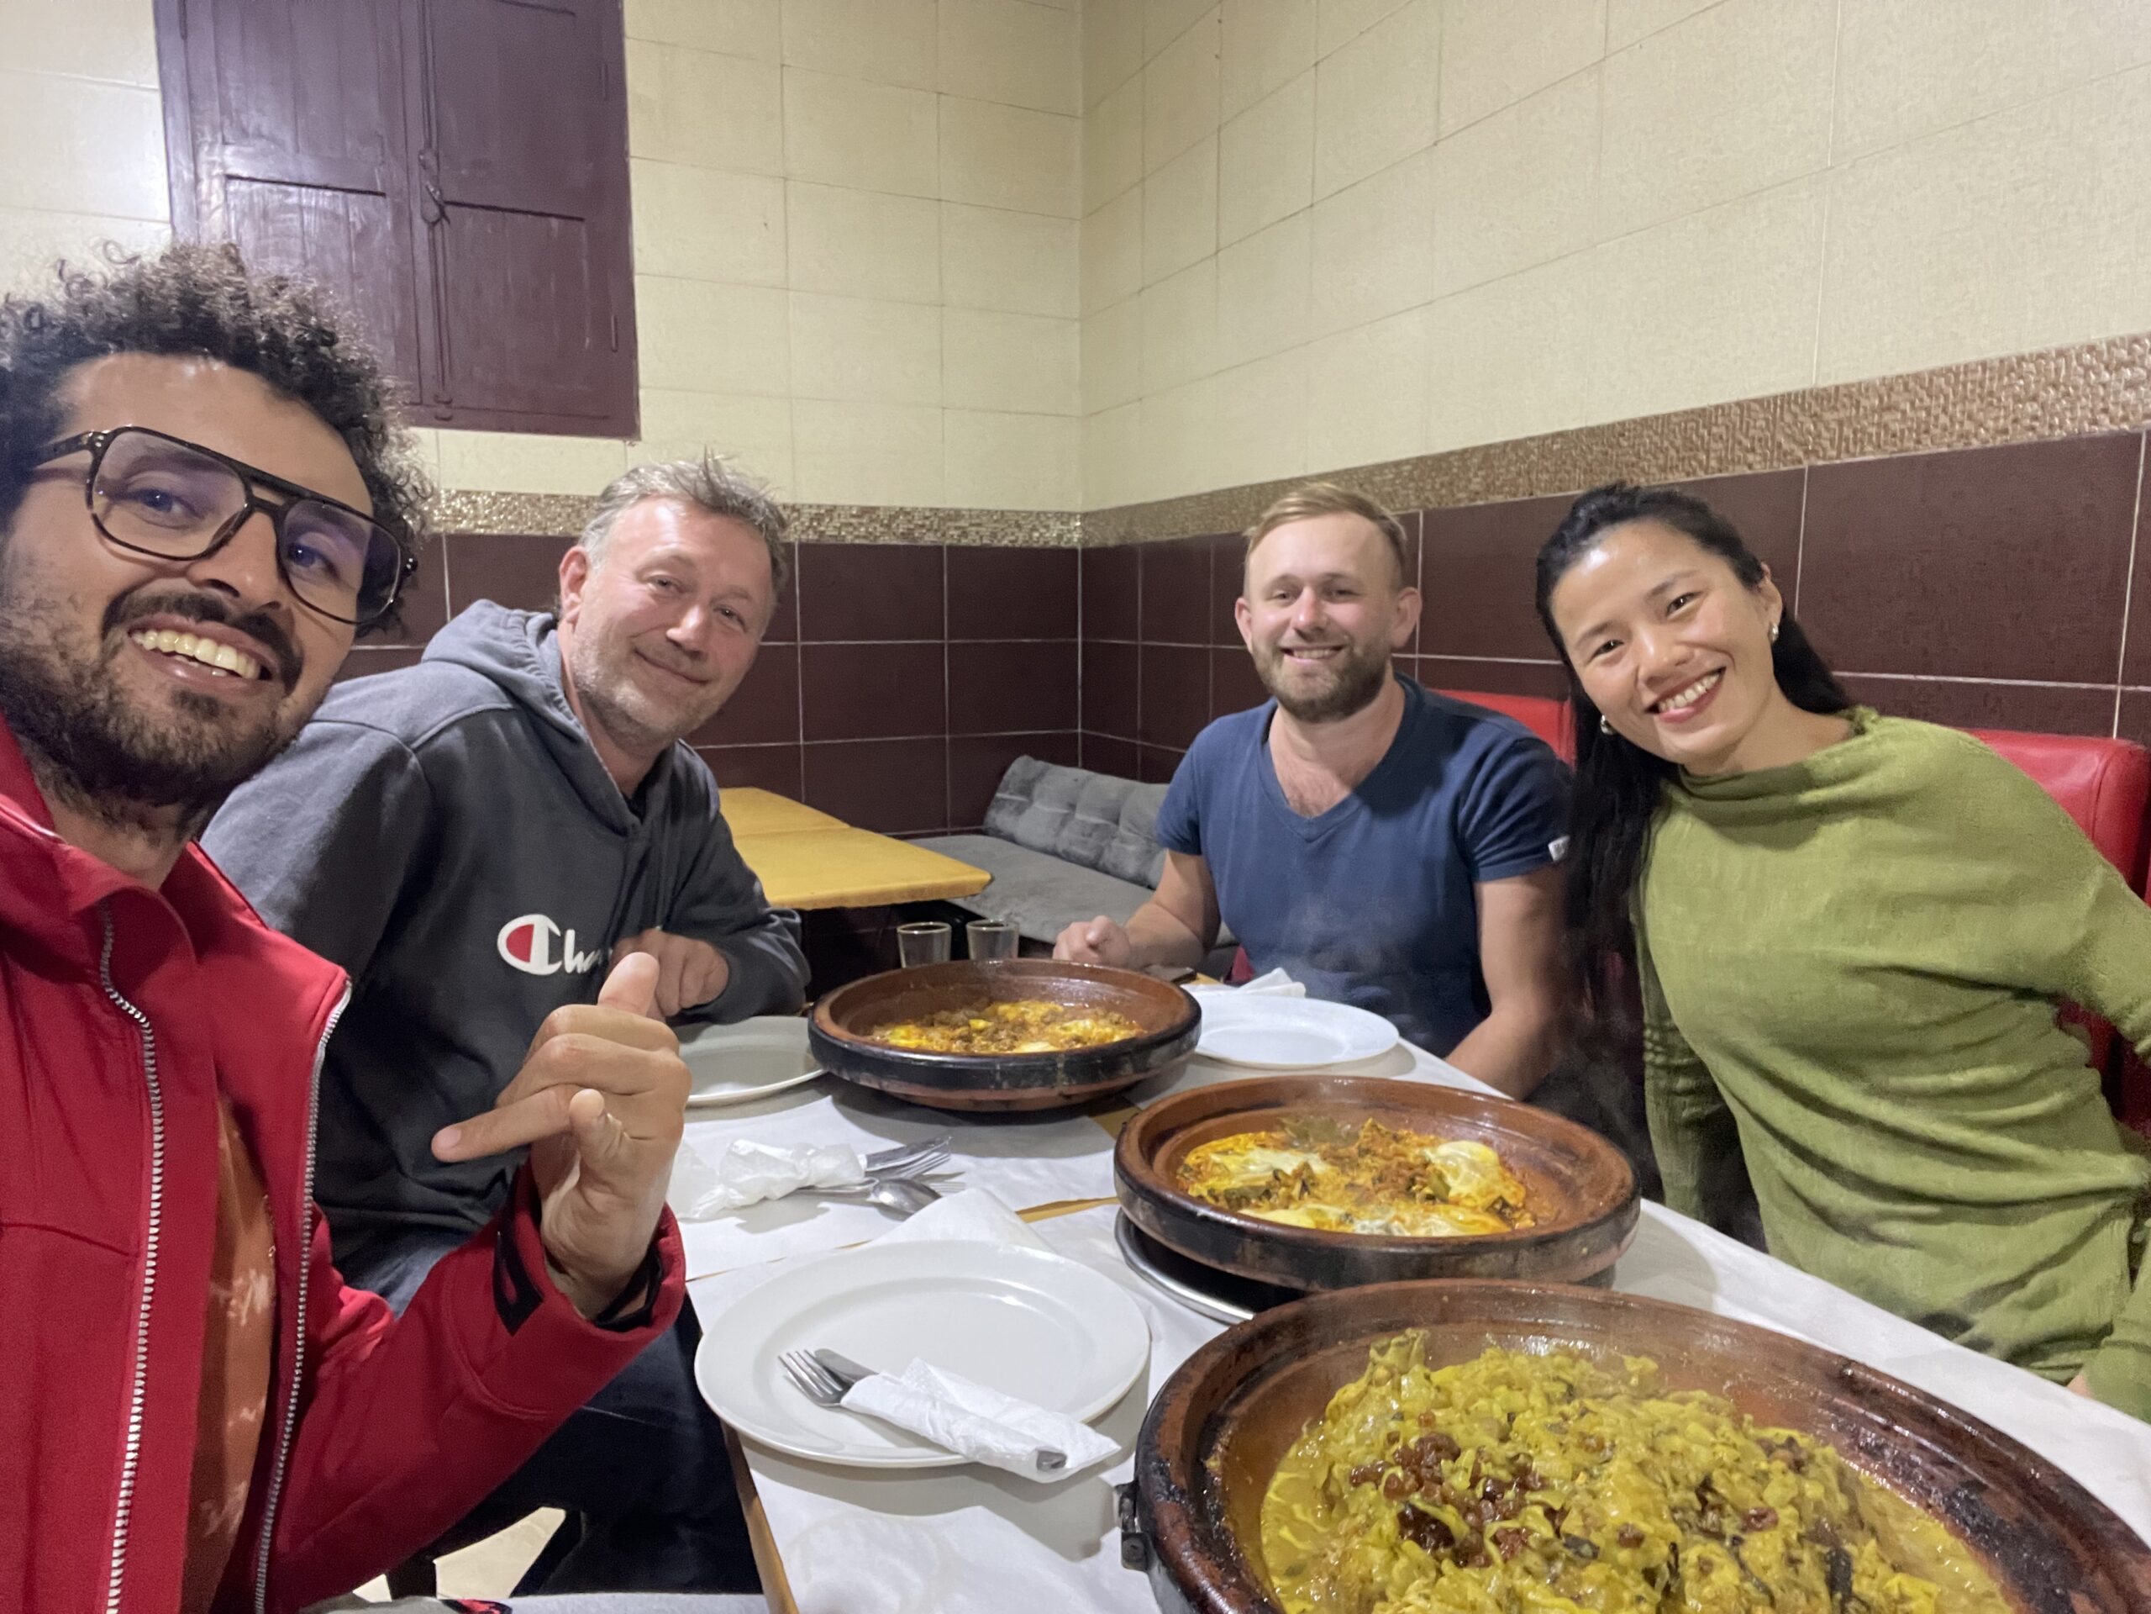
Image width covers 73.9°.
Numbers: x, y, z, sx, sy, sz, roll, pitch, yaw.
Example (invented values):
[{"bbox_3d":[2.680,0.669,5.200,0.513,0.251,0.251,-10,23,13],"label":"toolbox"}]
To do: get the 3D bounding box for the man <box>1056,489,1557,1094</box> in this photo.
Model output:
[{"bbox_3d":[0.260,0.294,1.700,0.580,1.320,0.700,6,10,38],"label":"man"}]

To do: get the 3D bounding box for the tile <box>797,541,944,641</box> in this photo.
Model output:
[{"bbox_3d":[-0.529,-0.553,3.724,0.391,0.253,0.010,-3,8,-22],"label":"tile"}]

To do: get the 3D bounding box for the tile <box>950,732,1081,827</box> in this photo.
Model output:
[{"bbox_3d":[-0.166,-0.072,3.939,0.391,0.253,0.010,-3,8,-22],"label":"tile"}]

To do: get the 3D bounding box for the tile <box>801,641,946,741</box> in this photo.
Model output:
[{"bbox_3d":[-0.528,-0.302,3.757,0.391,0.253,0.010,-3,8,-22],"label":"tile"}]

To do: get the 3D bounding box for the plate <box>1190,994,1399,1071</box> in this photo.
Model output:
[{"bbox_3d":[0.213,0.244,1.514,0.256,0.023,0.256,0,8,0],"label":"plate"}]

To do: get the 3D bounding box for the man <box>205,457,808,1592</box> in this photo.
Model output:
[{"bbox_3d":[-0.470,0.363,1.260,0.700,1.305,0.570,5,9,32],"label":"man"}]

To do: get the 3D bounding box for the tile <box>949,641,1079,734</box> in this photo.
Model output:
[{"bbox_3d":[-0.167,-0.323,3.905,0.391,0.253,0.010,-3,8,-22],"label":"tile"}]

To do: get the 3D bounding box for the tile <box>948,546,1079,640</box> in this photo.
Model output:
[{"bbox_3d":[-0.167,-0.574,3.871,0.391,0.253,0.010,-3,8,-22],"label":"tile"}]

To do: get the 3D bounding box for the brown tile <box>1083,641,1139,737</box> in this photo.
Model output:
[{"bbox_3d":[0.092,-0.310,3.803,0.010,0.253,0.378,-3,8,-22],"label":"brown tile"}]

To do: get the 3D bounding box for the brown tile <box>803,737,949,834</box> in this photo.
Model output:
[{"bbox_3d":[-0.528,-0.052,3.791,0.391,0.253,0.010,-3,8,-22],"label":"brown tile"}]

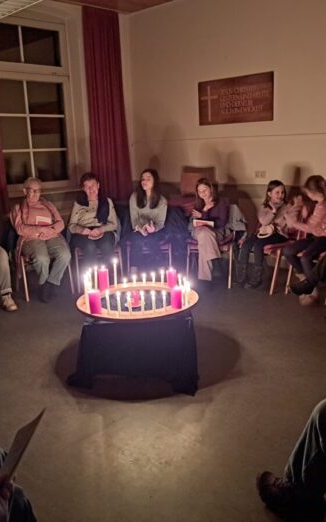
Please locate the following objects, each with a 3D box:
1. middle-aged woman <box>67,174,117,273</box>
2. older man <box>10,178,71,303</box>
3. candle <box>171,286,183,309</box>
[{"bbox_3d":[-0.670,-0.301,5.042,0.530,1.210,0.750,-3,13,-6],"label":"middle-aged woman"},{"bbox_3d":[-1.197,-0.228,4.728,0.538,1.157,0.629,-8,14,-25],"label":"older man"},{"bbox_3d":[0.091,0.222,3.019,0.070,0.125,0.070,-2,13,0],"label":"candle"}]

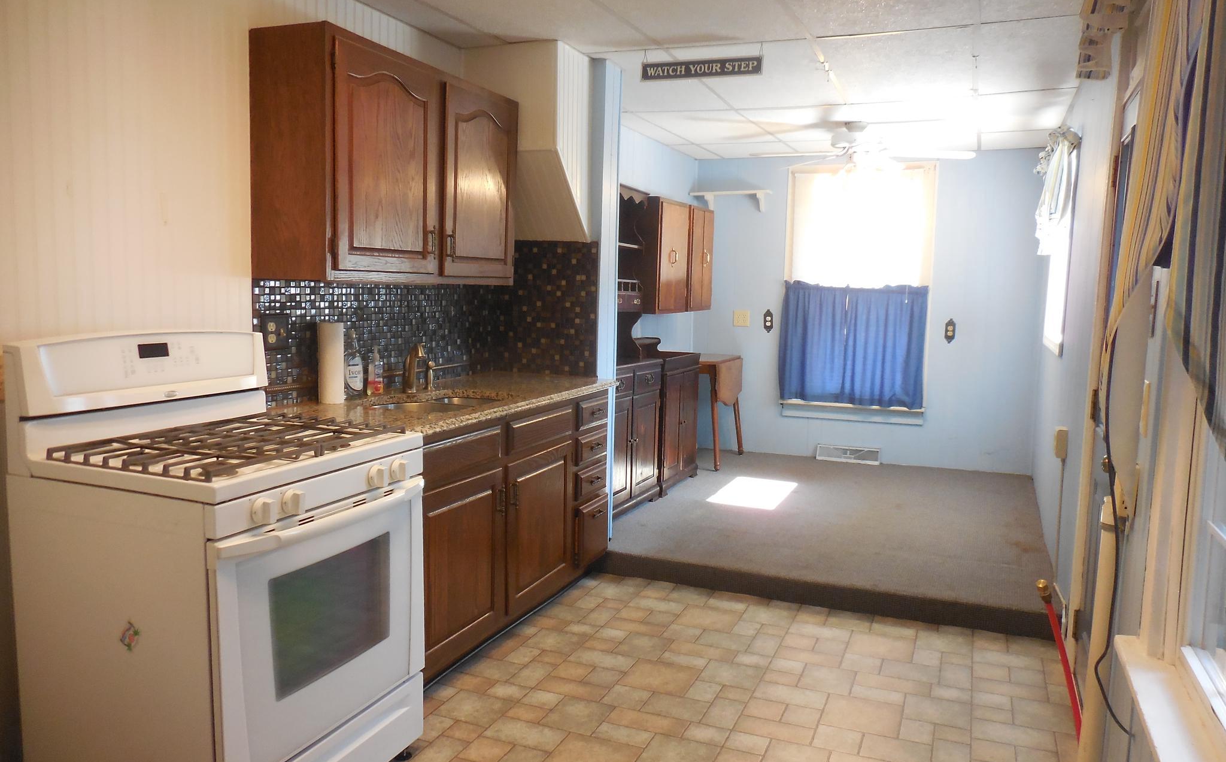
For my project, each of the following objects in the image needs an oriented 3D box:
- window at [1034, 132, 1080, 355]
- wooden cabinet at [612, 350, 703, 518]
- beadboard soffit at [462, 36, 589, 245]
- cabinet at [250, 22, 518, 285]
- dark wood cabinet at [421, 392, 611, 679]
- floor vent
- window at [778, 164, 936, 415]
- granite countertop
[{"bbox_3d":[2.459,-0.697,4.941,0.095,1.070,1.350,3,6,22],"label":"window"},{"bbox_3d":[0.072,0.285,5.217,0.435,0.812,1.620,3,6,22],"label":"wooden cabinet"},{"bbox_3d":[-0.388,-1.052,4.008,0.464,0.826,0.350,4,7,21],"label":"beadboard soffit"},{"bbox_3d":[-0.764,-0.746,3.271,0.315,0.772,1.193,3,6,22],"label":"cabinet"},{"bbox_3d":[-0.583,0.501,3.482,0.625,0.848,1.550,3,6,22],"label":"dark wood cabinet"},{"bbox_3d":[1.727,0.543,6.521,0.460,0.113,0.030,3,6,22],"label":"floor vent"},{"bbox_3d":[1.736,-0.659,6.370,1.040,1.760,0.110,3,6,22],"label":"window"},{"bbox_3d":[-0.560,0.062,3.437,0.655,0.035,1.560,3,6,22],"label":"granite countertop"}]

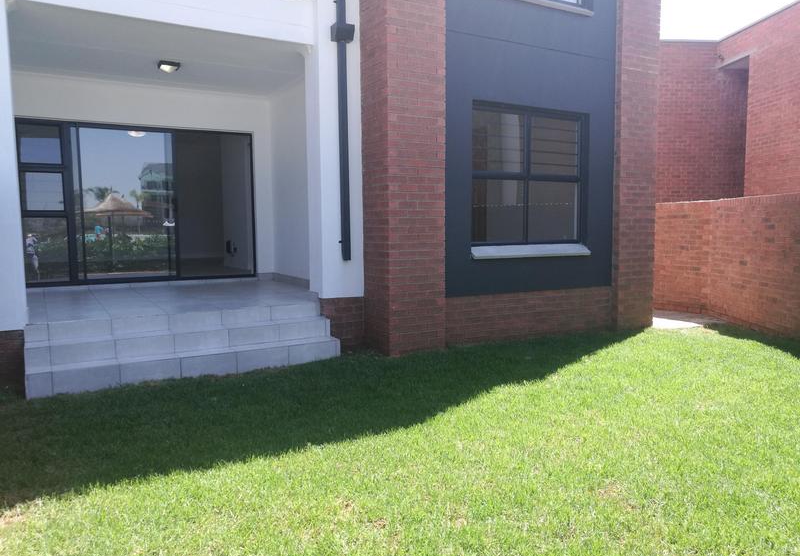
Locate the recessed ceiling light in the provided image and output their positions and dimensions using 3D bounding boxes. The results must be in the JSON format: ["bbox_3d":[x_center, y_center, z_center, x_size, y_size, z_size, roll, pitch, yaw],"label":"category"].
[{"bbox_3d":[-2.677,-2.427,7.232,0.225,0.100,0.215,-3,6,-30],"label":"recessed ceiling light"}]

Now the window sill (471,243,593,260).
[{"bbox_3d":[1.563,-0.316,7.408,1.810,0.125,0.170,-3,6,-30],"label":"window sill"}]

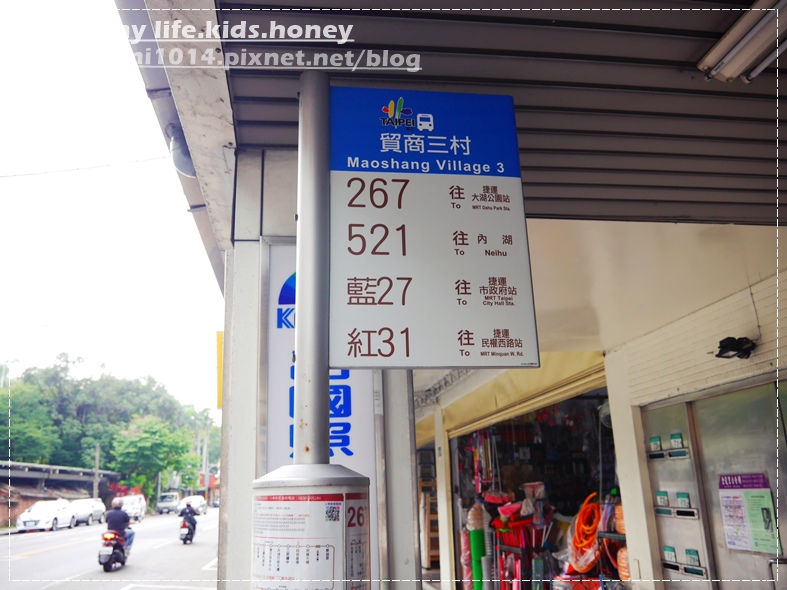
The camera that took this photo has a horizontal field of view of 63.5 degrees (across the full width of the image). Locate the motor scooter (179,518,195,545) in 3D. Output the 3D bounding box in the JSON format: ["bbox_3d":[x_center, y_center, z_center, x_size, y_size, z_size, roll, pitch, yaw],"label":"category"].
[{"bbox_3d":[-7.150,8.127,22.345,0.650,1.080,1.750,0,-17,-8],"label":"motor scooter"}]

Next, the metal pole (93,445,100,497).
[{"bbox_3d":[-22.183,13.972,47.540,0.300,5.560,0.300,0,-17,-8],"label":"metal pole"}]

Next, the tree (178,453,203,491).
[{"bbox_3d":[-23.157,21.236,72.606,3.010,6.370,3.010,0,-17,-8],"label":"tree"}]

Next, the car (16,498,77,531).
[{"bbox_3d":[-19.274,12.306,35.520,1.770,1.540,4.500,0,-17,-8],"label":"car"}]

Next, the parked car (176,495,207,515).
[{"bbox_3d":[-18.564,19.288,58.484,1.770,1.560,4.400,-1,-17,-4],"label":"parked car"}]

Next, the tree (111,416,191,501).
[{"bbox_3d":[-23.088,16.121,60.476,7.450,9.060,6.990,0,-17,-8],"label":"tree"}]

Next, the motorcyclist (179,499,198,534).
[{"bbox_3d":[-7.197,7.848,22.488,0.600,1.100,0.720,0,-17,-8],"label":"motorcyclist"}]

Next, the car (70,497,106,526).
[{"bbox_3d":[-20.130,14.180,41.632,1.770,1.580,4.400,0,-17,-8],"label":"car"}]

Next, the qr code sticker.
[{"bbox_3d":[-0.144,0.522,1.514,0.036,0.035,0.002,7,-19,-26],"label":"qr code sticker"}]

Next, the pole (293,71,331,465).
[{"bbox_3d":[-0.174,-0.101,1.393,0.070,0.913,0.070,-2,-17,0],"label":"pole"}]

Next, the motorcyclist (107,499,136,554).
[{"bbox_3d":[-6.507,5.488,15.146,0.540,1.260,0.740,0,-17,-8],"label":"motorcyclist"}]

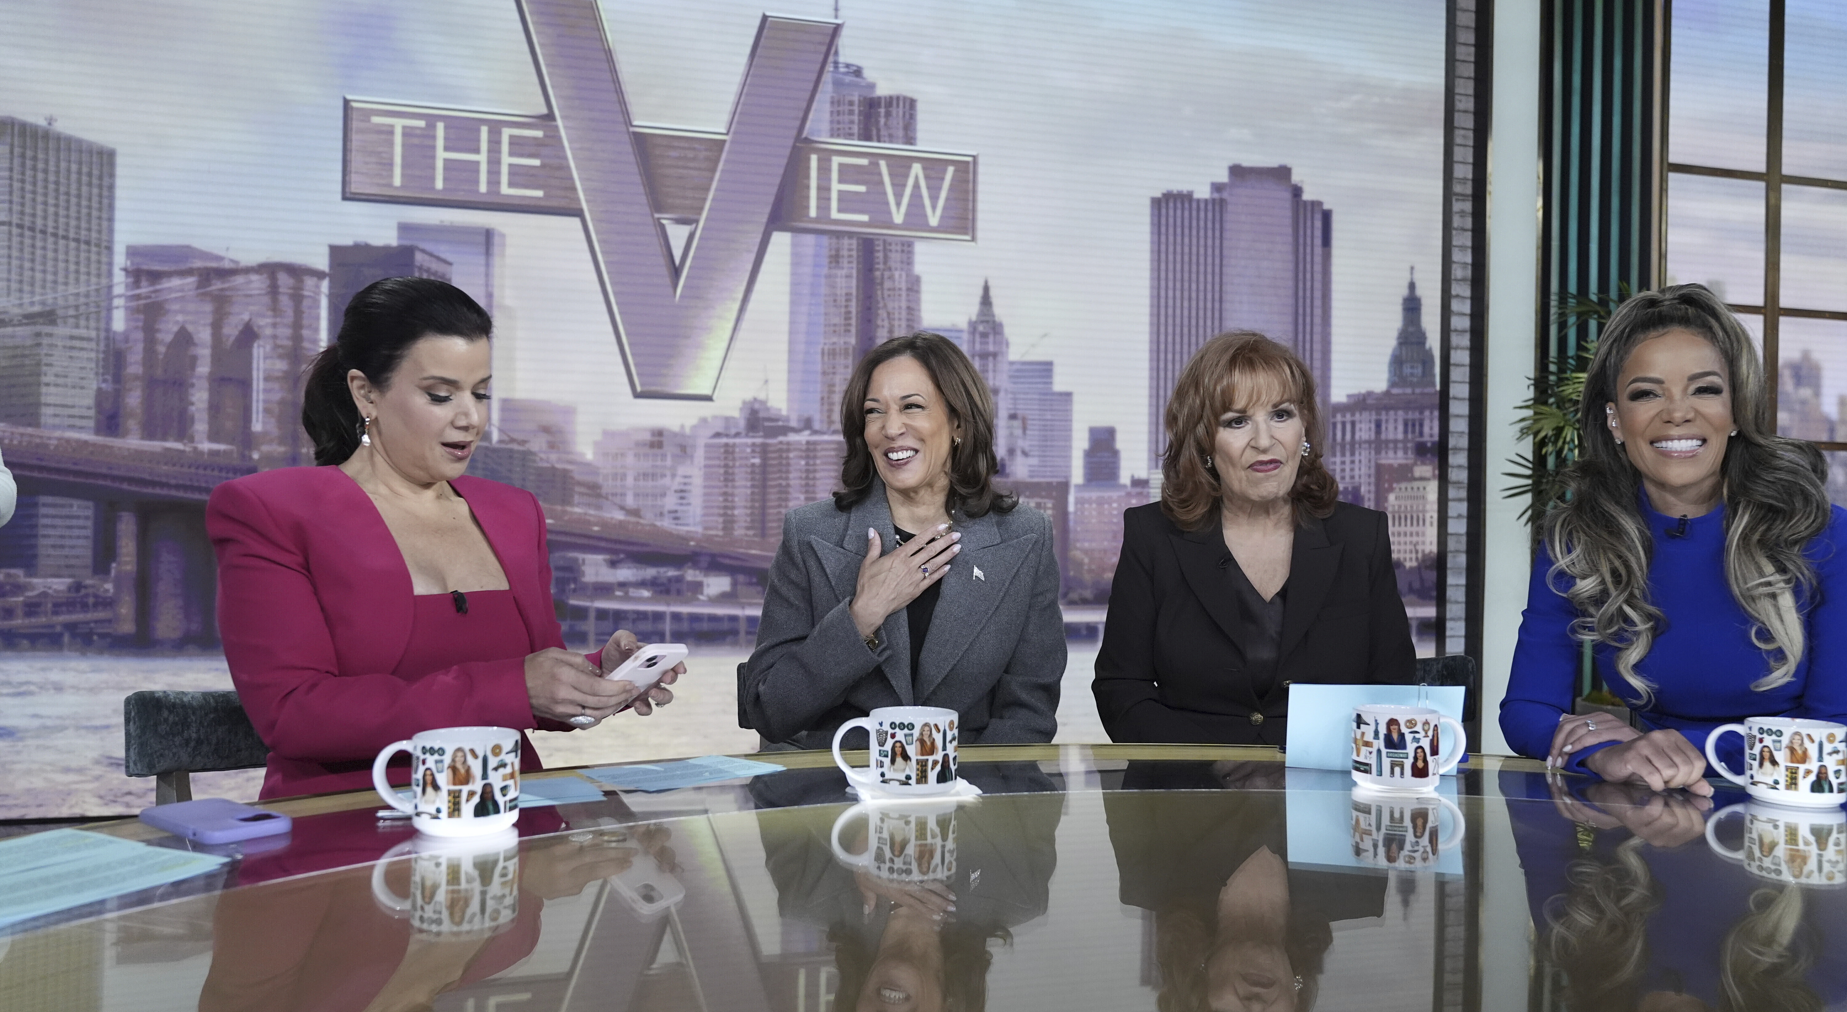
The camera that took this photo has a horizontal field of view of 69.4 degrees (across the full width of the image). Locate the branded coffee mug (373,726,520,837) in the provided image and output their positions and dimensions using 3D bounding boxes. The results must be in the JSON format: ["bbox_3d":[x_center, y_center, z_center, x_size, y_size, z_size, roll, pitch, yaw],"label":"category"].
[{"bbox_3d":[-0.414,0.237,1.154,0.127,0.079,0.089,1,-2,0],"label":"branded coffee mug"}]

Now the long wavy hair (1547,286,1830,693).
[{"bbox_3d":[0.961,0.002,1.694,0.316,0.510,0.286,0,-2,25],"label":"long wavy hair"}]

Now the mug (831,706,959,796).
[{"bbox_3d":[-0.028,0.244,1.341,0.127,0.079,0.089,1,-2,0],"label":"mug"}]

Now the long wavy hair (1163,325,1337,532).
[{"bbox_3d":[0.479,-0.097,1.972,0.255,0.296,0.250,1,-2,10],"label":"long wavy hair"}]

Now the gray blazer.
[{"bbox_3d":[-0.026,0.244,1.871,0.459,0.561,0.367,1,-2,6],"label":"gray blazer"}]

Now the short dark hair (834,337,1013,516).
[{"bbox_3d":[0.001,-0.106,1.921,0.245,0.267,0.235,0,-2,23],"label":"short dark hair"}]

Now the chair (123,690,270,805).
[{"bbox_3d":[-0.652,0.642,1.636,0.561,0.836,0.510,-1,-2,43],"label":"chair"}]

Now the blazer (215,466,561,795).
[{"bbox_3d":[-0.605,0.192,1.581,0.469,0.469,0.428,2,-2,-45],"label":"blazer"}]

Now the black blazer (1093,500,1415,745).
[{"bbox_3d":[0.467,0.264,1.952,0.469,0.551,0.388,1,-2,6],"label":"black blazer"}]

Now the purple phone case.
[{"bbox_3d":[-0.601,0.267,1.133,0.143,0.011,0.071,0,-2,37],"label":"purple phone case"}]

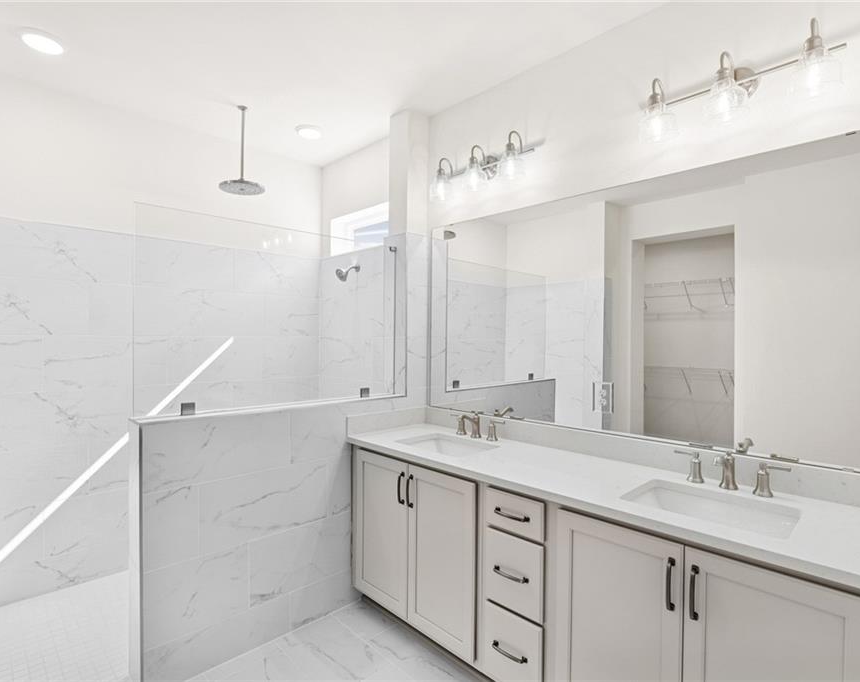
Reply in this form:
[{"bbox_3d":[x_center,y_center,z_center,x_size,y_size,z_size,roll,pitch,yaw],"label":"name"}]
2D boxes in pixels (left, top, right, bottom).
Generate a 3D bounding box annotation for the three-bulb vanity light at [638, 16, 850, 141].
[{"bbox_3d":[1.042,-0.884,1.576,0.225,0.237,0.592,0,0,-45],"label":"three-bulb vanity light"}]

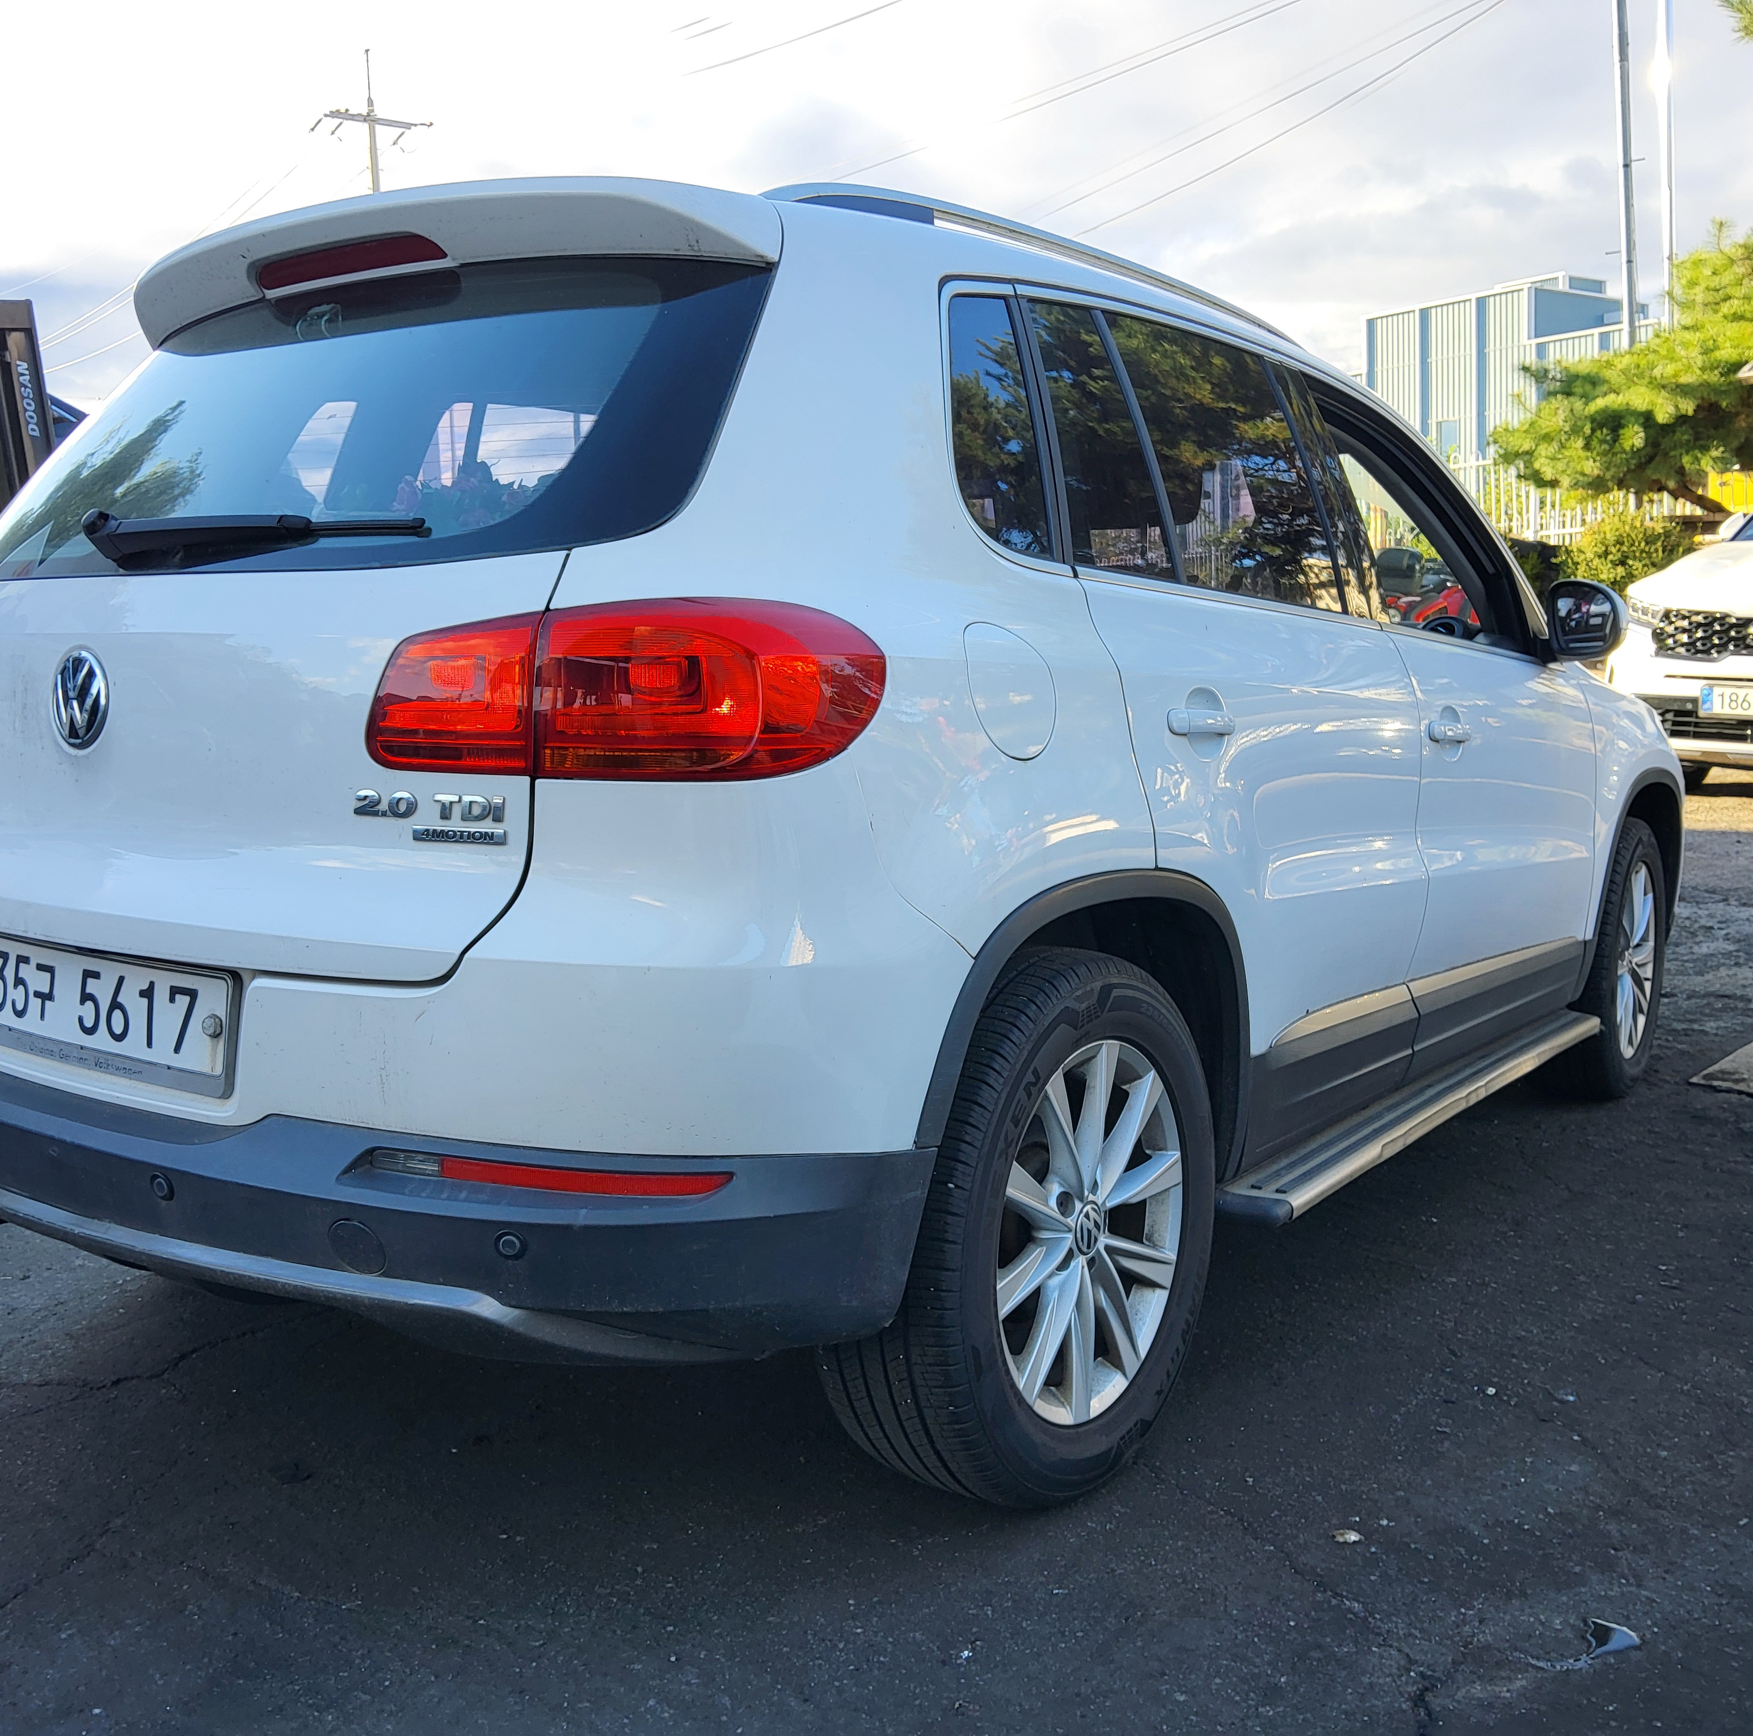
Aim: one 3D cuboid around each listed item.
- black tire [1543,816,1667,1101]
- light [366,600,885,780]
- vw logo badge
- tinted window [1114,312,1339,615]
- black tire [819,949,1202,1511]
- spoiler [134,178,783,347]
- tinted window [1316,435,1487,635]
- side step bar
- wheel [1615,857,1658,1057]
[{"bbox_3d":[1.756,0.212,4.268,0.238,0.683,0.683,5,8,34],"label":"black tire"},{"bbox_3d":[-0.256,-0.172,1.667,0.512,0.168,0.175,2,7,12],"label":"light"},{"bbox_3d":[-0.896,-0.188,1.947,0.118,0.118,0.020,6,-7,36],"label":"vw logo badge"},{"bbox_3d":[0.525,-0.580,2.570,0.040,0.400,0.590,-19,-7,37],"label":"tinted window"},{"bbox_3d":[0.193,0.440,2.197,0.238,0.683,0.683,6,8,36],"label":"black tire"},{"bbox_3d":[-0.600,-0.794,2.263,1.260,0.145,0.300,6,8,36],"label":"spoiler"},{"bbox_3d":[0.951,-0.602,3.139,0.040,0.380,0.720,-19,-7,37],"label":"tinted window"},{"bbox_3d":[1.028,0.409,3.117,0.140,0.065,1.680,6,8,36],"label":"side step bar"},{"bbox_3d":[1.773,0.213,4.256,0.180,0.472,0.472,5,8,34],"label":"wheel"}]

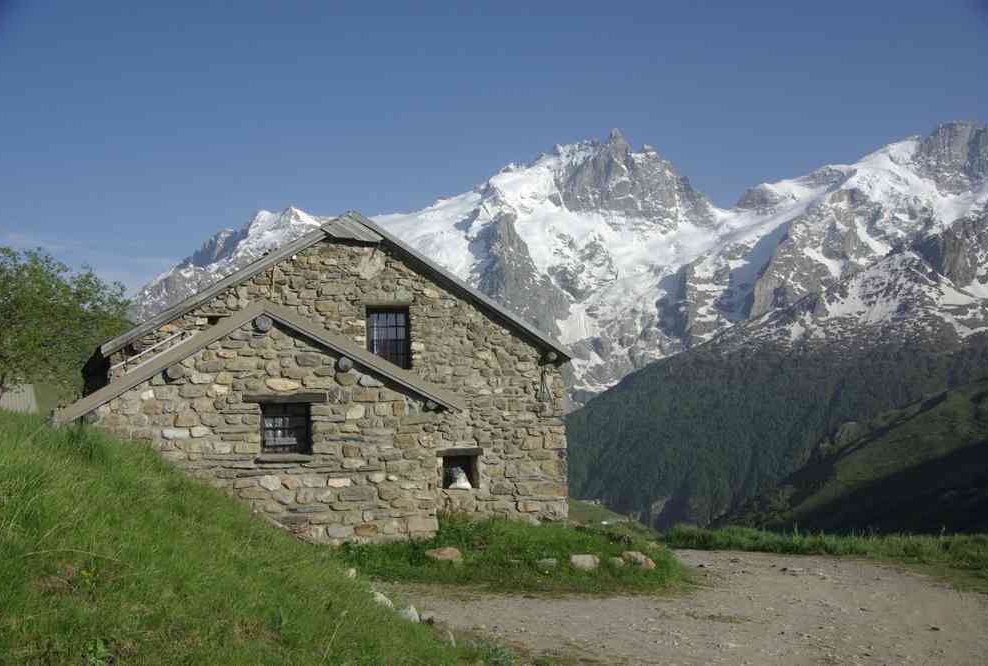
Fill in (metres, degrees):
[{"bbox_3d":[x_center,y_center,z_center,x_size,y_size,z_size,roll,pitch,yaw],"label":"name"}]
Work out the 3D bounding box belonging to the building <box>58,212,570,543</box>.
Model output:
[{"bbox_3d":[-3.421,0.762,19.349,7.864,4.891,8.300,1,-4,-22],"label":"building"}]

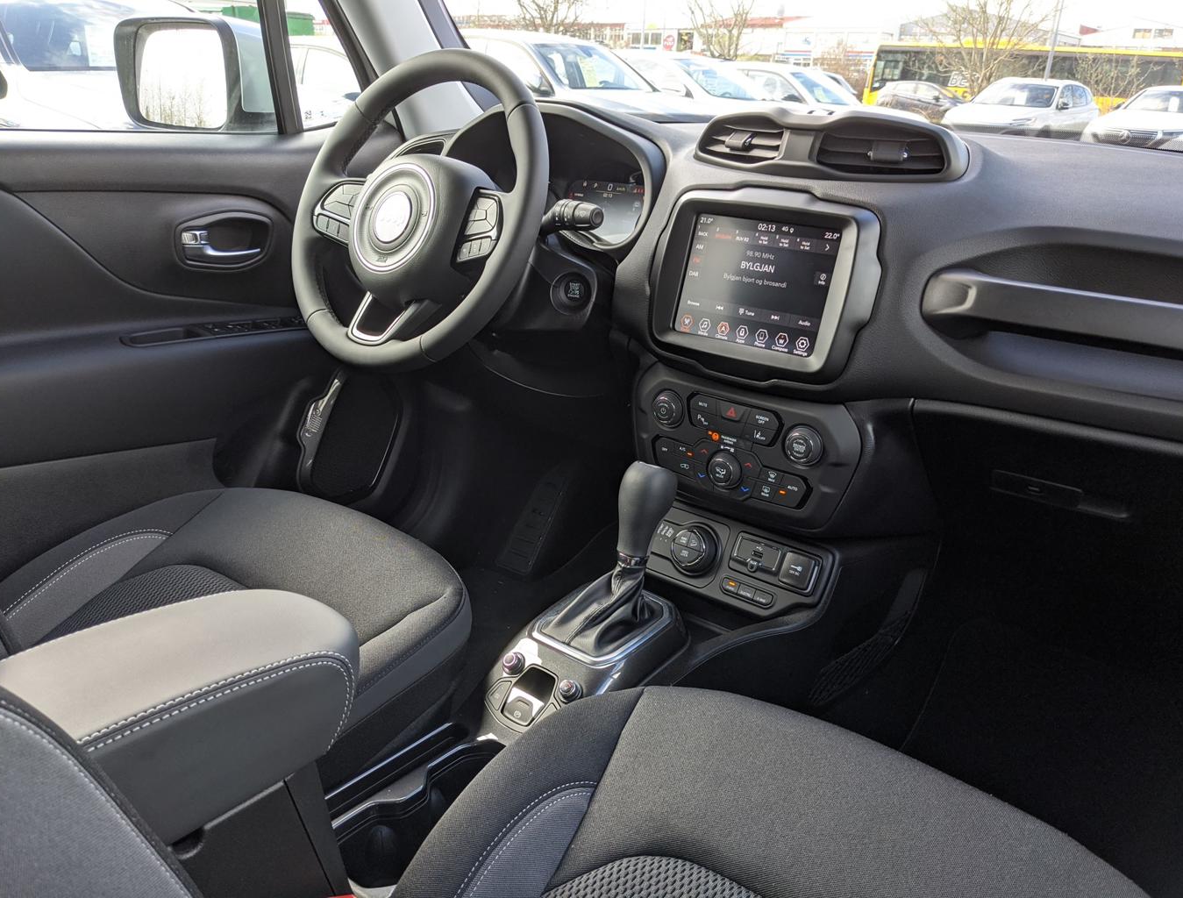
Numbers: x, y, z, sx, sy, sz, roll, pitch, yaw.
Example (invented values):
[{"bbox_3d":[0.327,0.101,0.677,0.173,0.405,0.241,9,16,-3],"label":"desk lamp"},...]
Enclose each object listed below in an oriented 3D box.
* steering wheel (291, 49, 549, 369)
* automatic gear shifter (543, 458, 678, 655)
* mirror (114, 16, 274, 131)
[{"bbox_3d":[-0.193,-0.266,1.073,0.376,0.376,0.100,17,0,34],"label":"steering wheel"},{"bbox_3d":[0.013,0.104,0.903,0.093,0.155,0.127,17,27,35],"label":"automatic gear shifter"},{"bbox_3d":[-0.571,-0.552,1.381,0.230,0.166,0.135,12,24,26],"label":"mirror"}]

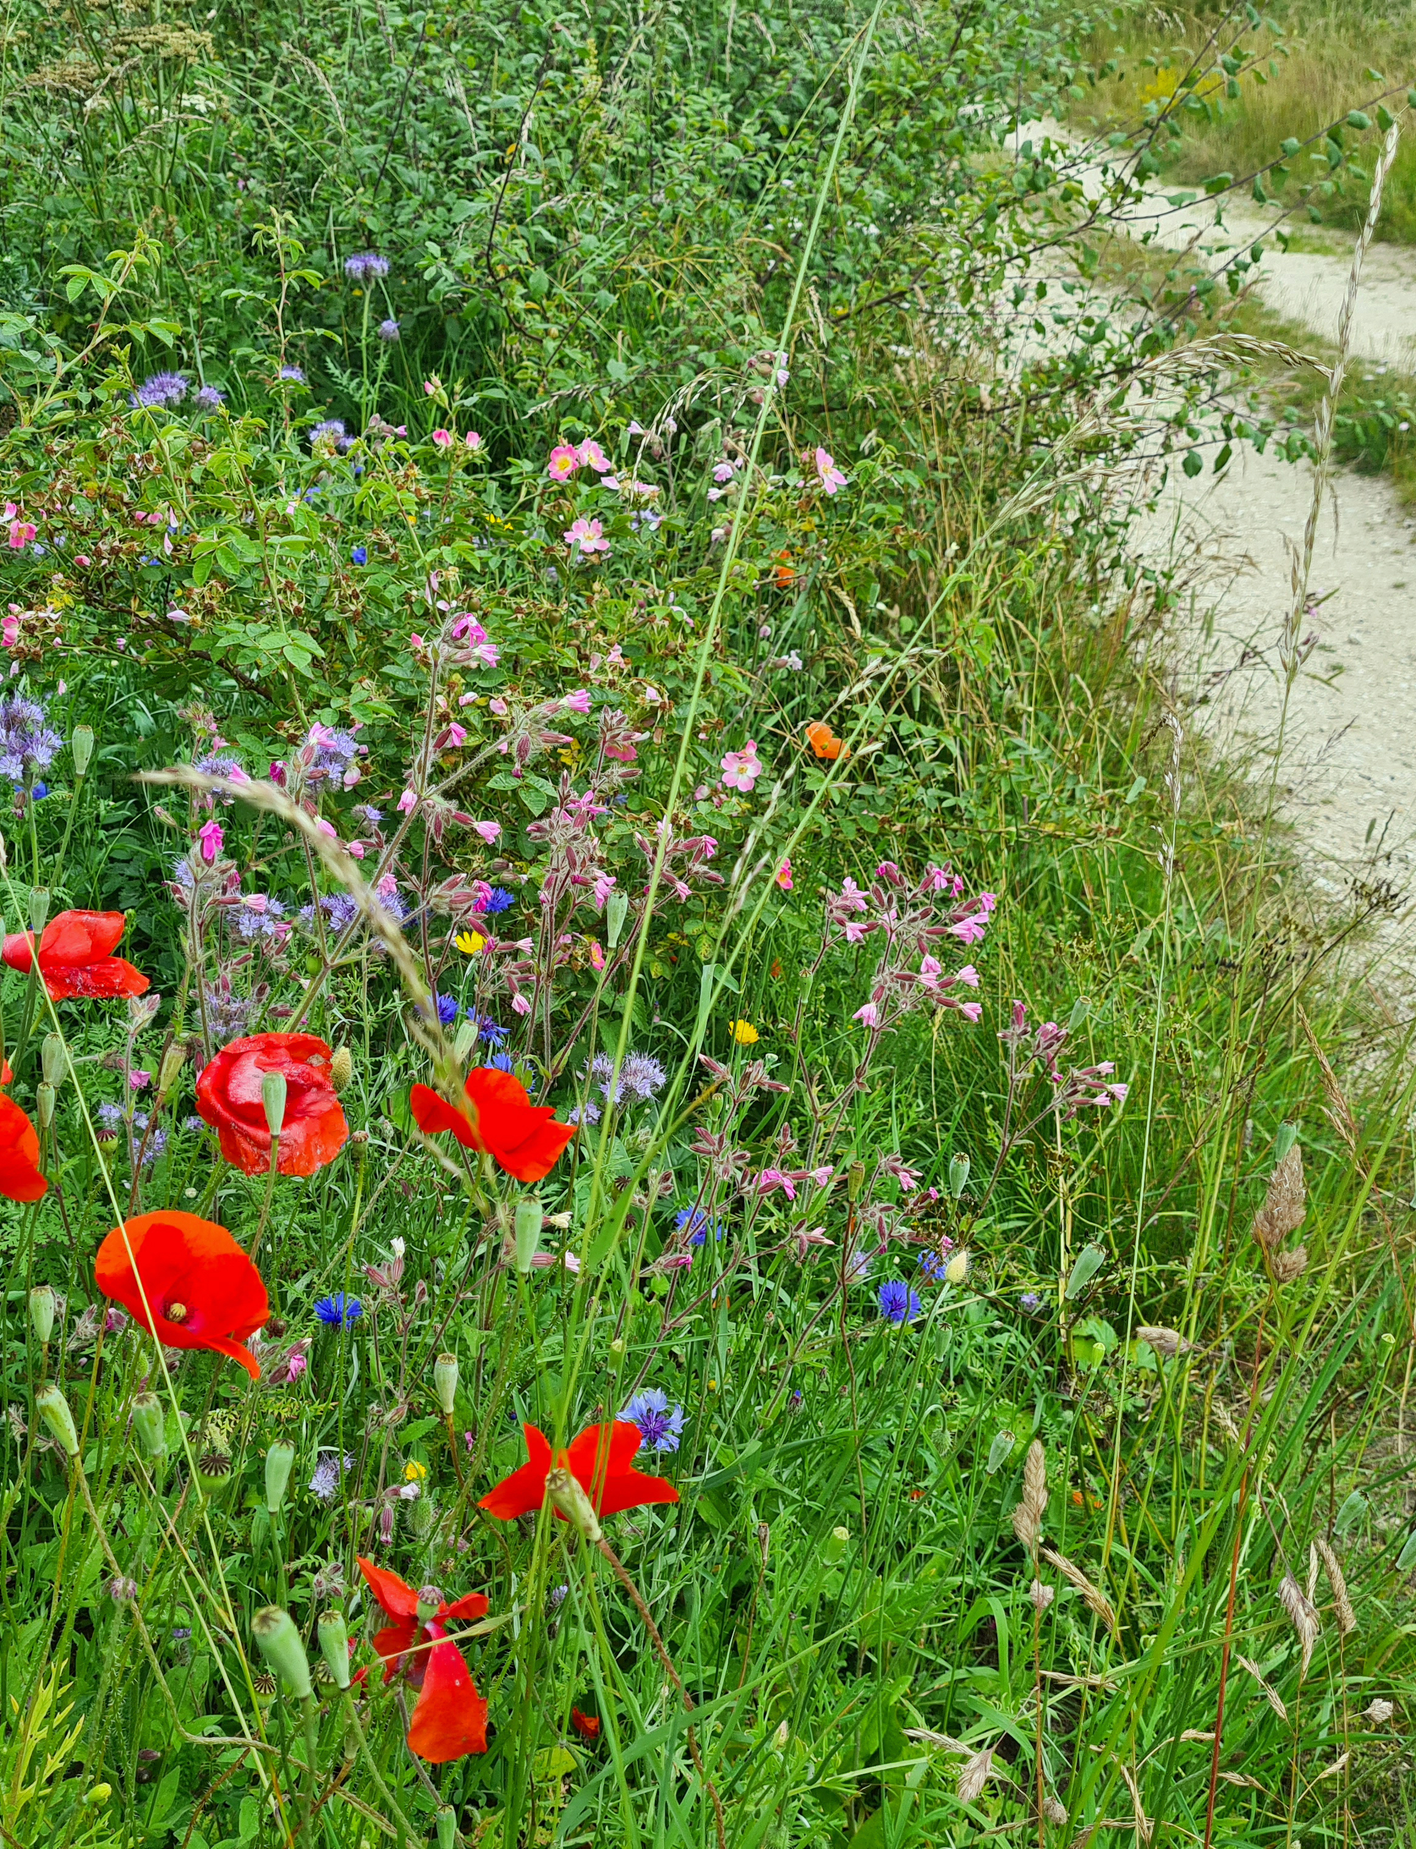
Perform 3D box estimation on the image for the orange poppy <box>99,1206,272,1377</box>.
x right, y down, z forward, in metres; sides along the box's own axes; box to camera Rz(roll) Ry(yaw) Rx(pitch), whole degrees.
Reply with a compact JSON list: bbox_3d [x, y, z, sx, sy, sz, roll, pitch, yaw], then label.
[{"bbox_3d":[-0.230,0.162,0.810,0.076,0.058,0.075,-10,51,-17],"label":"orange poppy"}]

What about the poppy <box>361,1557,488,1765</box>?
[{"bbox_3d":[-0.106,0.274,0.690,0.052,0.062,0.080,-6,41,-11],"label":"poppy"}]

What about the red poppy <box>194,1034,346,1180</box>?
[{"bbox_3d":[-0.224,0.093,0.950,0.077,0.058,0.077,-8,49,-14],"label":"red poppy"}]

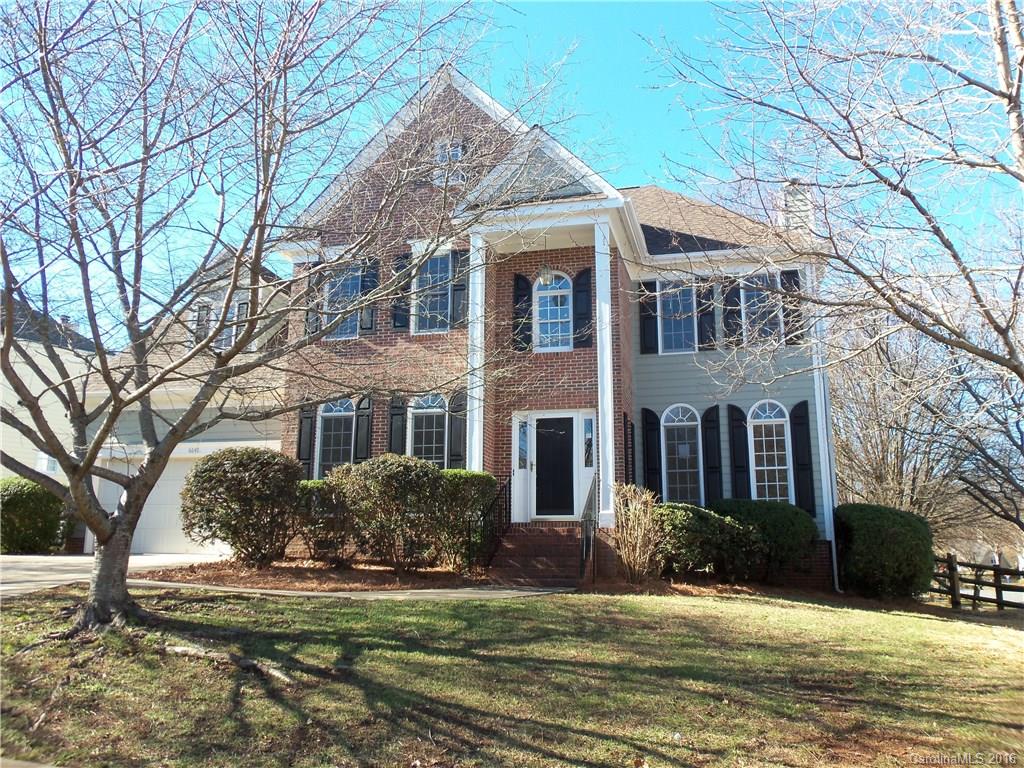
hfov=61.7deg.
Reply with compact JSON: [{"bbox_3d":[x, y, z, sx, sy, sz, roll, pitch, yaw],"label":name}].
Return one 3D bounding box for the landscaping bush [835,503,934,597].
[{"bbox_3d":[7.238,3.193,16.505,1.800,1.800,1.800,-3,-14,15],"label":"landscaping bush"}]

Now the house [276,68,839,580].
[{"bbox_3d":[1.600,-0.565,19.833,11.000,10.150,10.600,-3,-14,15],"label":"house"}]

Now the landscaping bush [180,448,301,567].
[{"bbox_3d":[-4.667,2.170,15.079,1.950,2.040,1.950,-3,-14,15],"label":"landscaping bush"}]

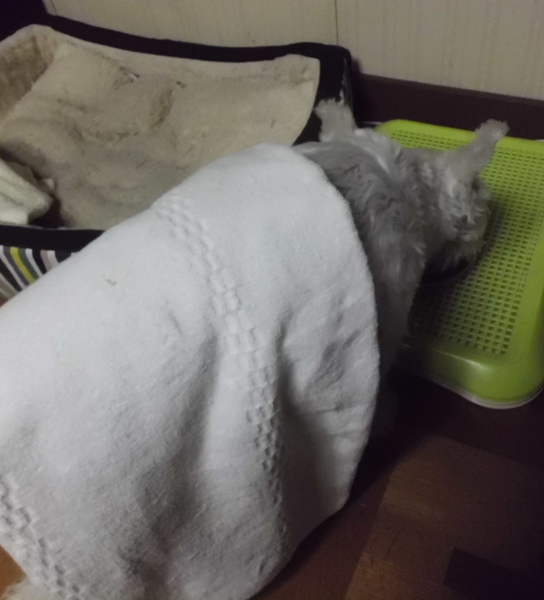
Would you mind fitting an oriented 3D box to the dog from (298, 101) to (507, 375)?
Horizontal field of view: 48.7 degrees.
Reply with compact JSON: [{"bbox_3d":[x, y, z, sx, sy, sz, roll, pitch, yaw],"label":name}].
[{"bbox_3d":[0.007,-0.003,0.643,0.640,0.290,0.230,-36,54,-22],"label":"dog"}]

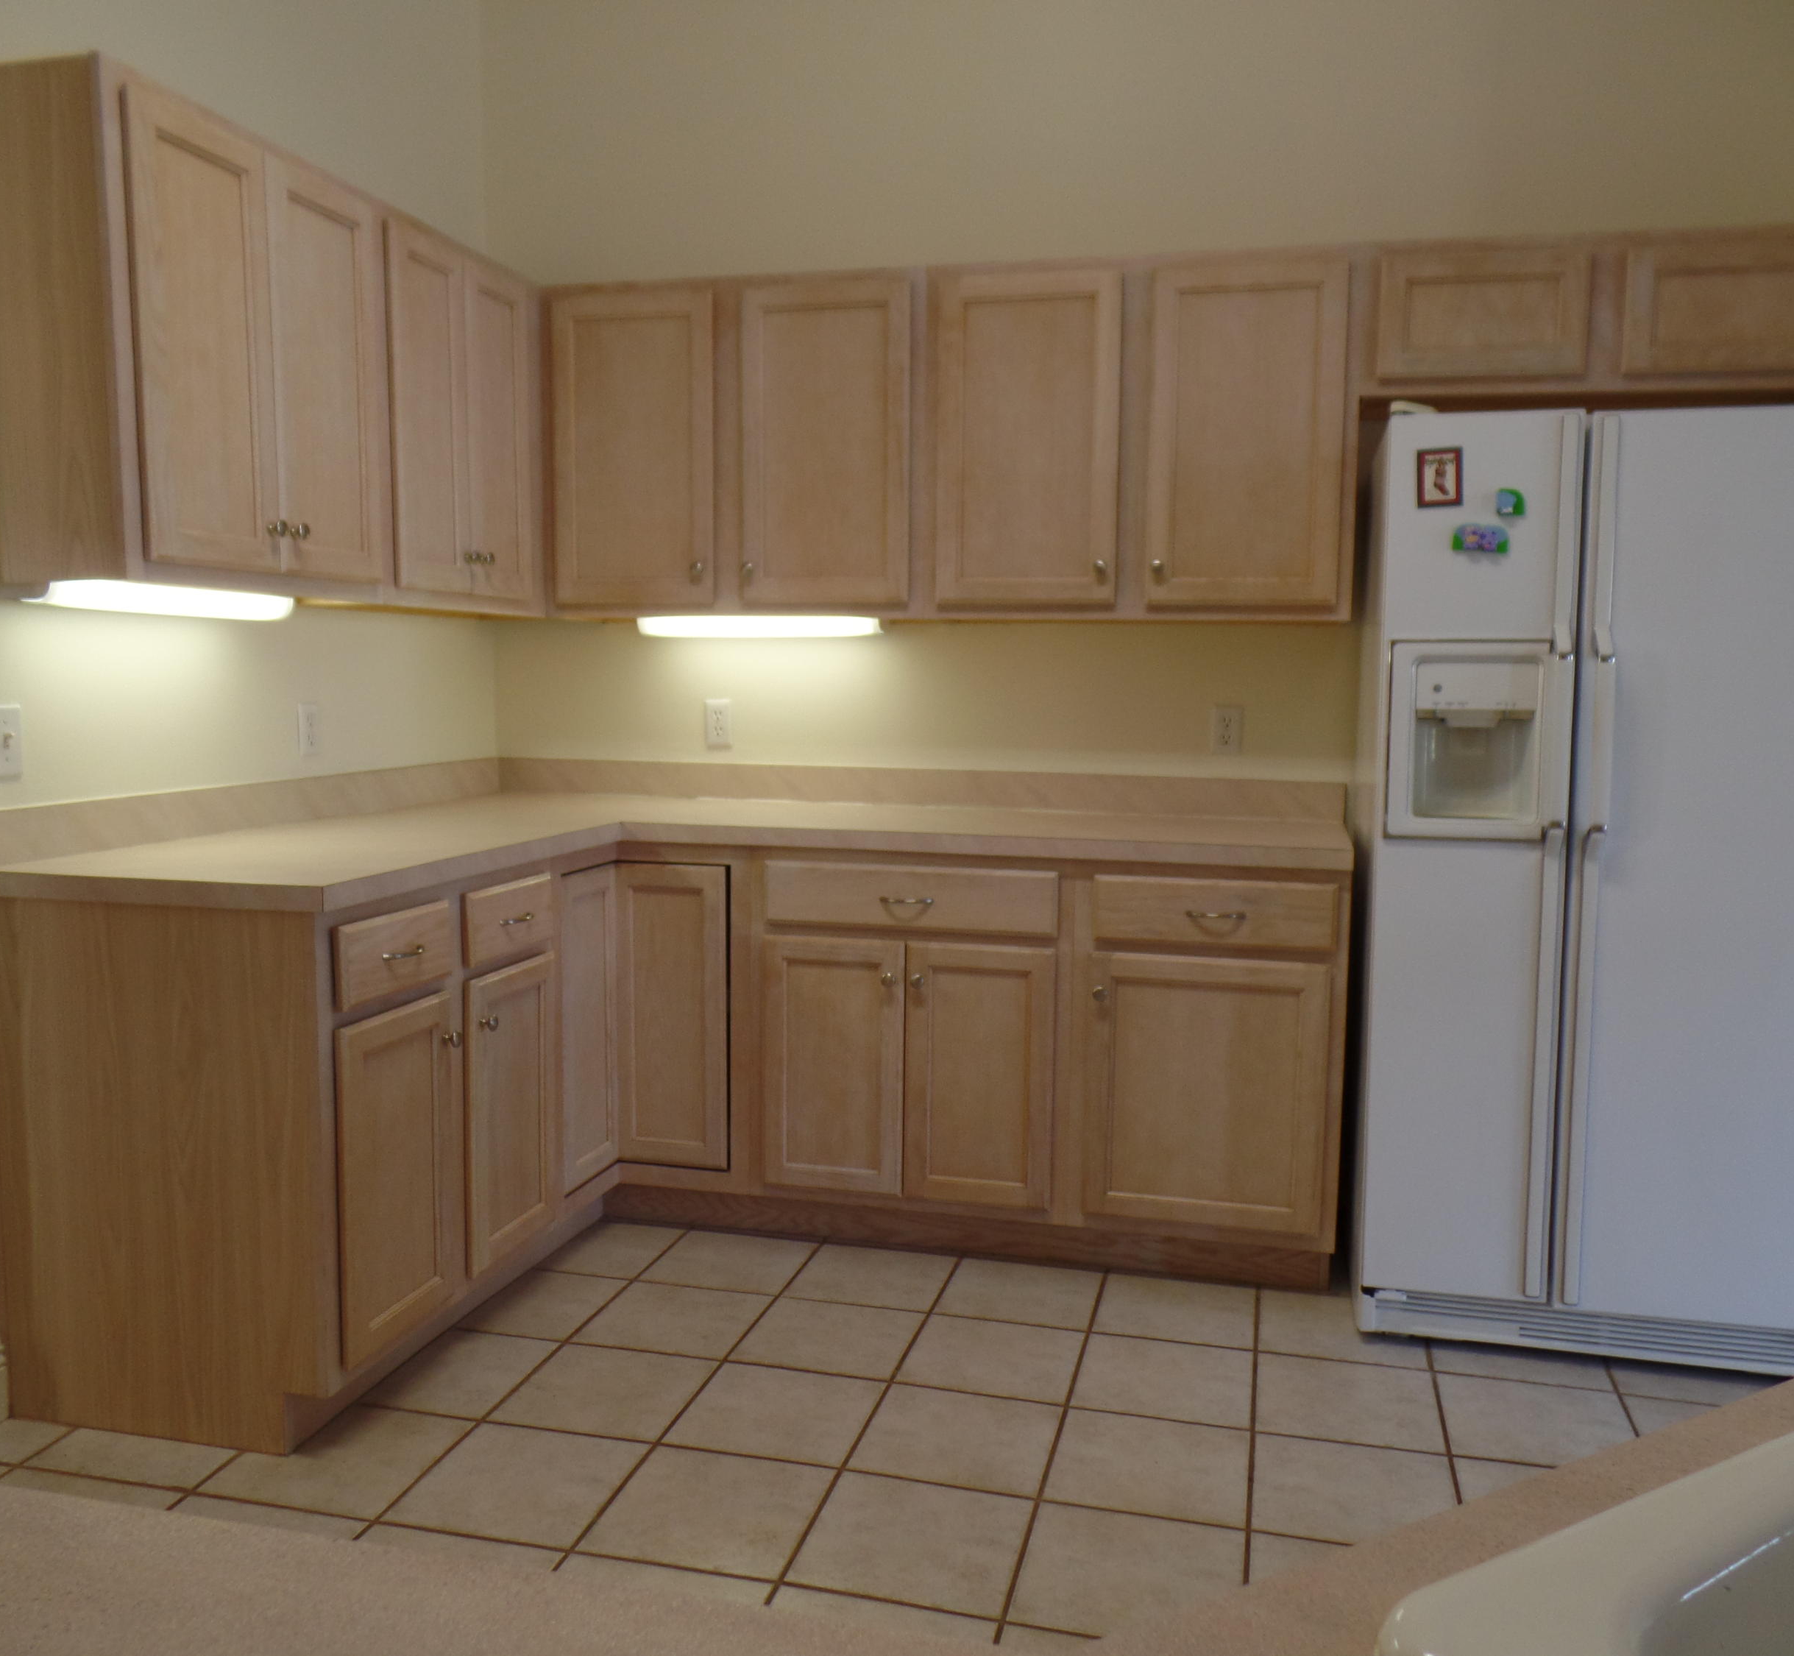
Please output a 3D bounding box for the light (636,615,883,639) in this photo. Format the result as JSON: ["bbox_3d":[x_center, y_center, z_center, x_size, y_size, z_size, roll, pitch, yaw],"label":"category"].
[{"bbox_3d":[-0.340,-0.488,3.564,0.620,0.048,0.120,2,6,14],"label":"light"}]

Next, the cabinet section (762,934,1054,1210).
[{"bbox_3d":[0.080,0.485,3.307,0.620,0.547,0.500,2,6,14],"label":"cabinet section"}]

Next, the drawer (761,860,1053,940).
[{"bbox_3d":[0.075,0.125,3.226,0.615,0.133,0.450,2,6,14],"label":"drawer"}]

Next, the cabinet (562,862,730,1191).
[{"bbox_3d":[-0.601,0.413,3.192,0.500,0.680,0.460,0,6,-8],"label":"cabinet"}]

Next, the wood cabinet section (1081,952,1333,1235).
[{"bbox_3d":[0.678,0.504,3.157,0.452,0.540,0.500,2,6,14],"label":"wood cabinet section"}]

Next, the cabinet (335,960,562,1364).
[{"bbox_3d":[-1.036,0.532,2.661,0.560,0.545,0.715,2,6,14],"label":"cabinet"}]

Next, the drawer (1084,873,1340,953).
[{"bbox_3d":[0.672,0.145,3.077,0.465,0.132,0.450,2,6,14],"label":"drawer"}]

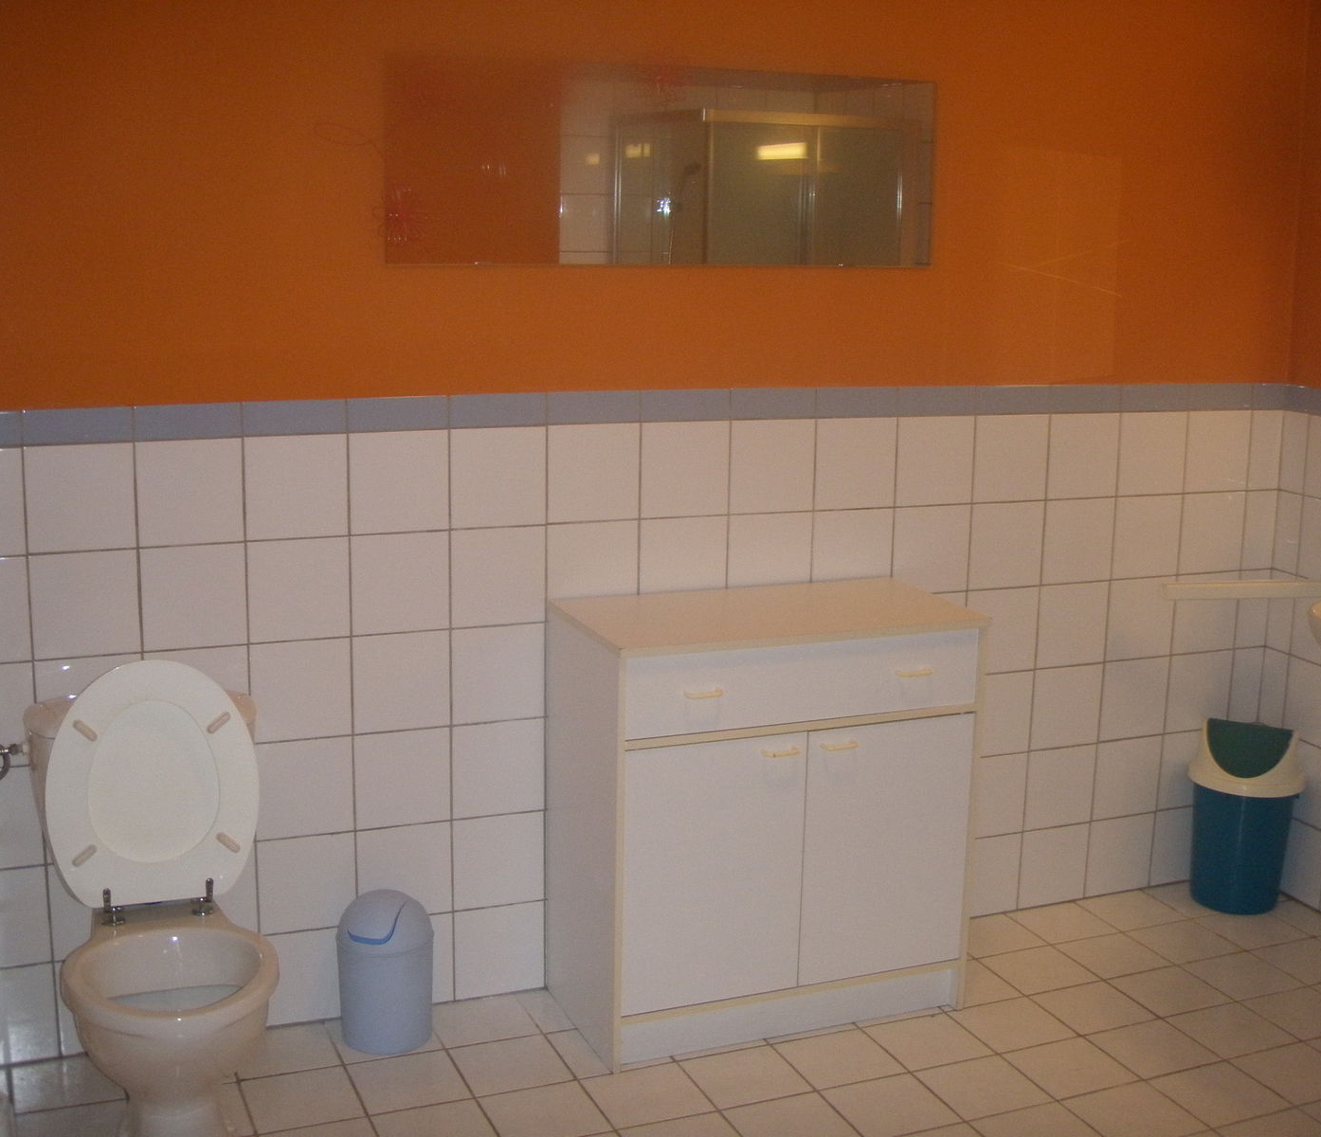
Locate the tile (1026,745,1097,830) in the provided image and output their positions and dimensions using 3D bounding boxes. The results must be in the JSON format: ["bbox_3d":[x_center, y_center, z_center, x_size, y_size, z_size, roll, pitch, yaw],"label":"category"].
[{"bbox_3d":[0.958,0.522,3.985,0.198,0.198,0.010,-4,12,-22],"label":"tile"}]

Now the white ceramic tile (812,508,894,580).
[{"bbox_3d":[0.419,-0.029,3.641,0.198,0.198,0.010,-4,12,-22],"label":"white ceramic tile"}]

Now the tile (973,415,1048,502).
[{"bbox_3d":[0.790,-0.247,3.748,0.199,0.199,0.010,-4,12,-22],"label":"tile"}]

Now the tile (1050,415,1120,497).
[{"bbox_3d":[0.974,-0.258,3.836,0.199,0.199,0.010,-4,12,-22],"label":"tile"}]

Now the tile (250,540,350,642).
[{"bbox_3d":[-0.692,0.043,3.188,0.200,0.200,0.010,-4,12,-22],"label":"tile"}]

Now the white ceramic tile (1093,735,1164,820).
[{"bbox_3d":[1.141,0.510,4.073,0.199,0.199,0.010,-4,12,-22],"label":"white ceramic tile"}]

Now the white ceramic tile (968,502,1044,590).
[{"bbox_3d":[0.787,-0.051,3.787,0.198,0.198,0.010,-4,13,-22],"label":"white ceramic tile"}]

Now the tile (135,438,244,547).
[{"bbox_3d":[-0.871,-0.142,3.079,0.198,0.198,0.010,-4,12,-22],"label":"tile"}]

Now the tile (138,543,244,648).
[{"bbox_3d":[-0.872,0.054,3.113,0.200,0.200,0.010,-4,12,-22],"label":"tile"}]

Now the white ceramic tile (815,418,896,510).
[{"bbox_3d":[0.422,-0.225,3.599,0.199,0.199,0.010,-4,12,-22],"label":"white ceramic tile"}]

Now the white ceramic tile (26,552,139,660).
[{"bbox_3d":[-1.053,0.064,3.046,0.198,0.198,0.010,-4,12,-22],"label":"white ceramic tile"}]

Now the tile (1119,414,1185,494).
[{"bbox_3d":[1.156,-0.269,3.913,0.199,0.199,0.010,-4,12,-22],"label":"tile"}]

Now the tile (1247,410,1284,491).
[{"bbox_3d":[1.466,-0.286,4.029,0.100,0.200,0.010,-4,12,-22],"label":"tile"}]

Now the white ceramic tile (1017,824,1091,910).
[{"bbox_3d":[0.951,0.717,4.026,0.198,0.198,0.010,-4,13,-22],"label":"white ceramic tile"}]

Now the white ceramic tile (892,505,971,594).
[{"bbox_3d":[0.603,-0.040,3.713,0.199,0.199,0.010,-4,12,-22],"label":"white ceramic tile"}]

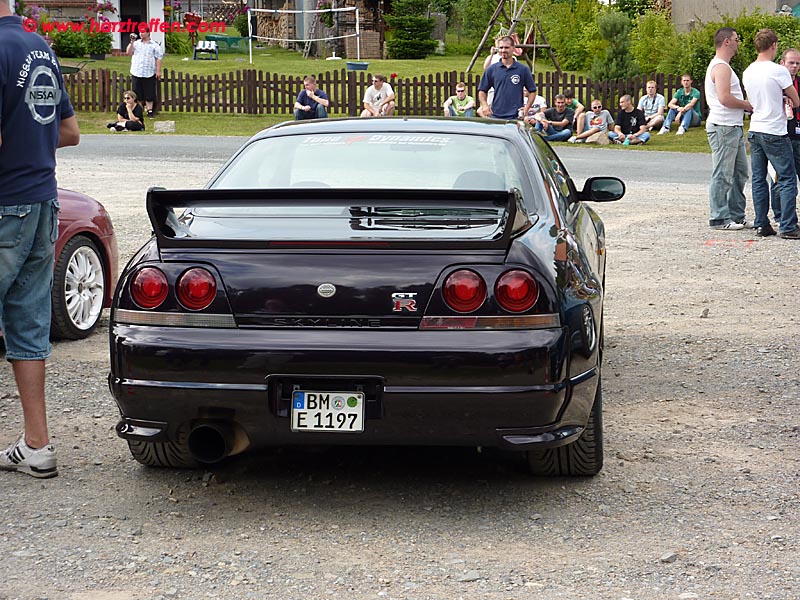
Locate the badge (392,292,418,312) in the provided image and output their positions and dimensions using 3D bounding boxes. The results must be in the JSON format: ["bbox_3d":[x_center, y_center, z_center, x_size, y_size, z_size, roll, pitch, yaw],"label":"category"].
[{"bbox_3d":[0.017,0.008,5.490,0.083,0.062,0.012,1,2,7],"label":"badge"}]

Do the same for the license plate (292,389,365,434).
[{"bbox_3d":[-0.238,0.367,5.480,0.242,0.136,0.012,3,8,7],"label":"license plate"}]

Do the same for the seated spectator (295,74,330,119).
[{"bbox_3d":[-1.572,-3.579,30.000,0.600,0.880,0.720,1,8,9],"label":"seated spectator"}]

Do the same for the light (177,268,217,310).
[{"bbox_3d":[-0.685,-0.037,5.600,0.145,0.145,0.060,2,2,13],"label":"light"}]

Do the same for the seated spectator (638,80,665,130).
[{"bbox_3d":[4.292,-3.311,28.400,0.560,0.860,0.750,2,9,18],"label":"seated spectator"}]

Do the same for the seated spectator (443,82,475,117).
[{"bbox_3d":[1.030,-3.390,29.300,0.550,0.880,0.750,0,8,2],"label":"seated spectator"}]

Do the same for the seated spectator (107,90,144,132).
[{"bbox_3d":[-5.114,-3.521,31.000,0.680,0.770,0.550,-9,11,-43],"label":"seated spectator"}]

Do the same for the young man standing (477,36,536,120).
[{"bbox_3d":[1.048,-1.690,16.300,0.580,1.800,0.360,1,8,10],"label":"young man standing"}]

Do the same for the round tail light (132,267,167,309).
[{"bbox_3d":[-0.842,-0.040,5.600,0.146,0.146,0.060,1,8,13],"label":"round tail light"}]

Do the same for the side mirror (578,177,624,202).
[{"bbox_3d":[0.970,-0.535,8.050,0.235,0.125,0.130,1,8,7],"label":"side mirror"}]

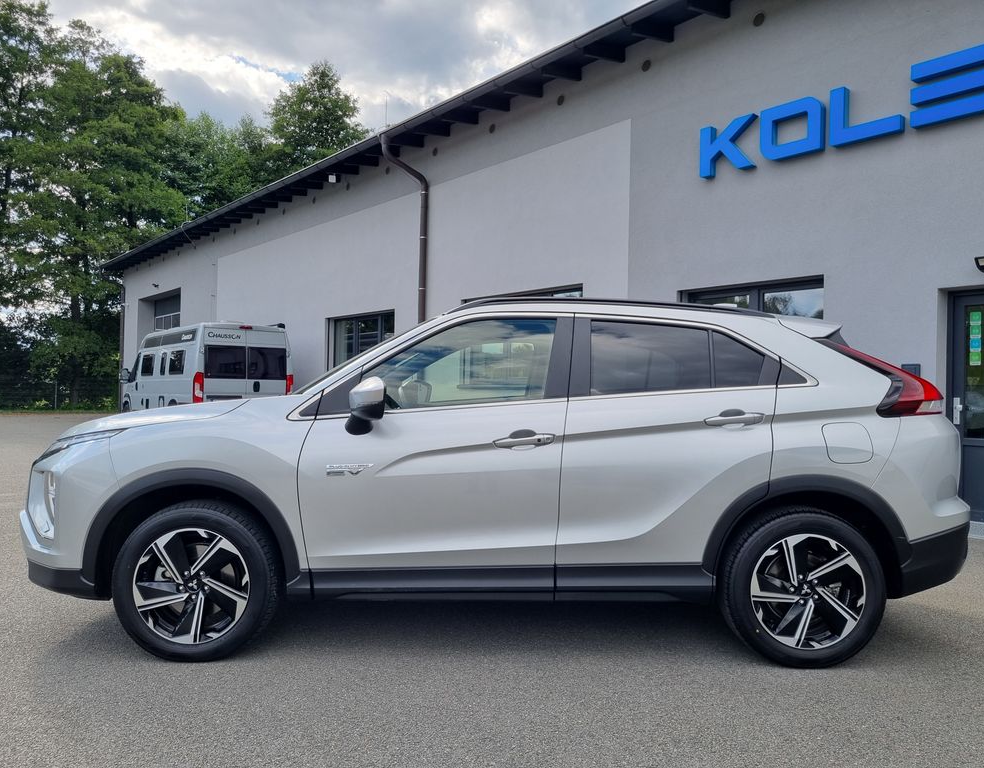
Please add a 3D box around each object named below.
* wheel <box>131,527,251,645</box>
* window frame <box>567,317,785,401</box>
[{"bbox_3d":[-1.295,0.875,3.407,0.500,0.500,0.190,1,0,-1],"label":"wheel"},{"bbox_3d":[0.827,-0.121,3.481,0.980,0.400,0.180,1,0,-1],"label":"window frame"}]

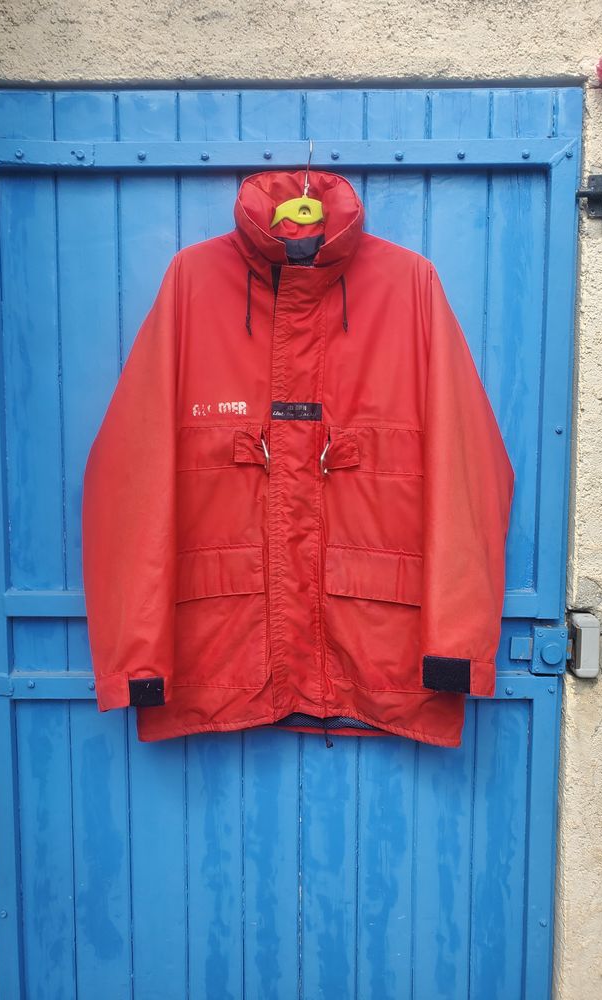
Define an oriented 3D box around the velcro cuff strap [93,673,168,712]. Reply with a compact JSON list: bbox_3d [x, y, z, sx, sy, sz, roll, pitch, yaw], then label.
[{"bbox_3d":[-0.293,0.332,1.298,0.123,0.059,0.020,-6,5,1],"label":"velcro cuff strap"}]

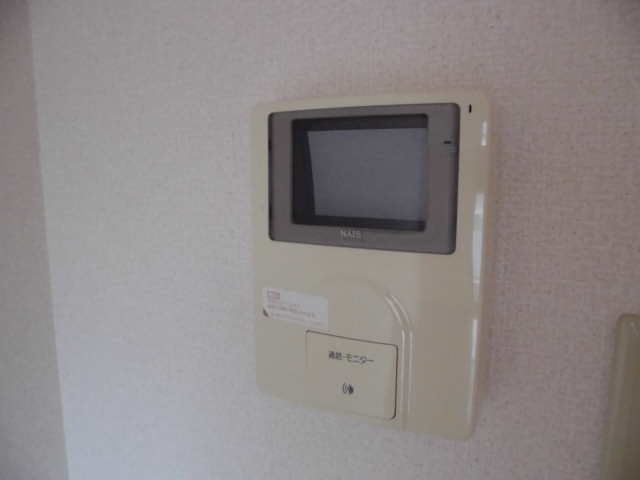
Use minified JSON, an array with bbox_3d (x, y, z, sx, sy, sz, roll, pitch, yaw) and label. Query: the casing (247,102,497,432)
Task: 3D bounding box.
[{"bbox_3d":[0.034,0.014,0.337,0.158,0.214,0.050,4,9,23],"label":"casing"}]

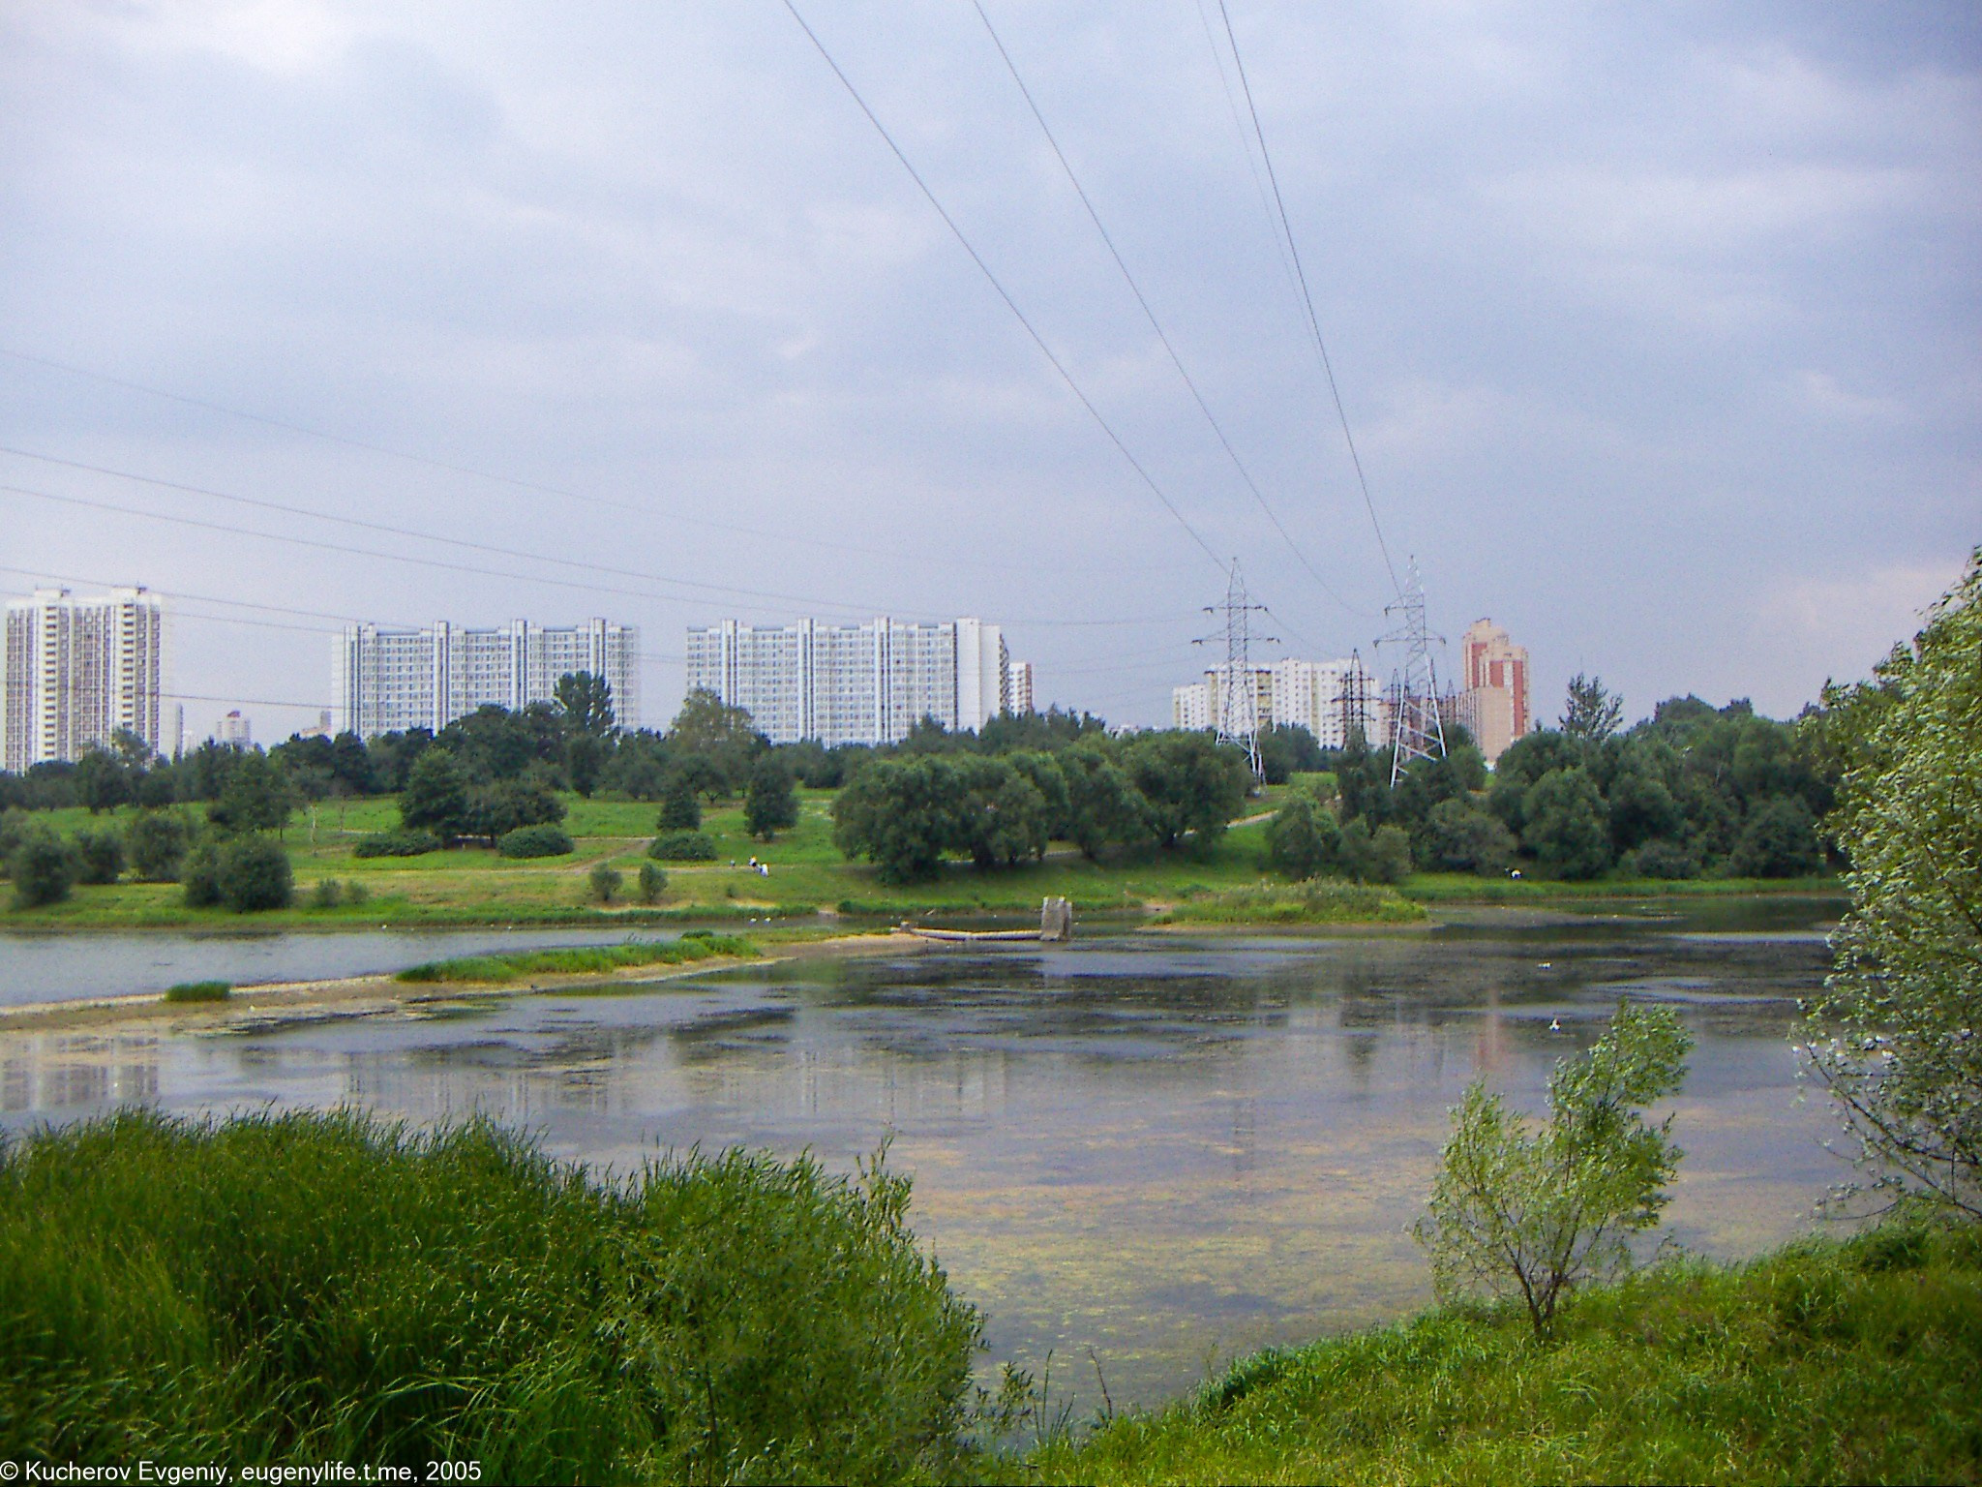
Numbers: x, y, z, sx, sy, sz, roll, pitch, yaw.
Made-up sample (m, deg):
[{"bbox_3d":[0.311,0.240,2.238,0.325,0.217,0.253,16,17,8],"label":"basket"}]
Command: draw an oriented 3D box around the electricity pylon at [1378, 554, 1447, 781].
[{"bbox_3d":[77.300,-12.700,428.000,13.000,43.000,10.000,-1,-2,11],"label":"electricity pylon"}]

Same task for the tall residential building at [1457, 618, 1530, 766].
[{"bbox_3d":[238.000,-23.400,1105.000,34.000,72.000,26.000,-1,-2,6],"label":"tall residential building"}]

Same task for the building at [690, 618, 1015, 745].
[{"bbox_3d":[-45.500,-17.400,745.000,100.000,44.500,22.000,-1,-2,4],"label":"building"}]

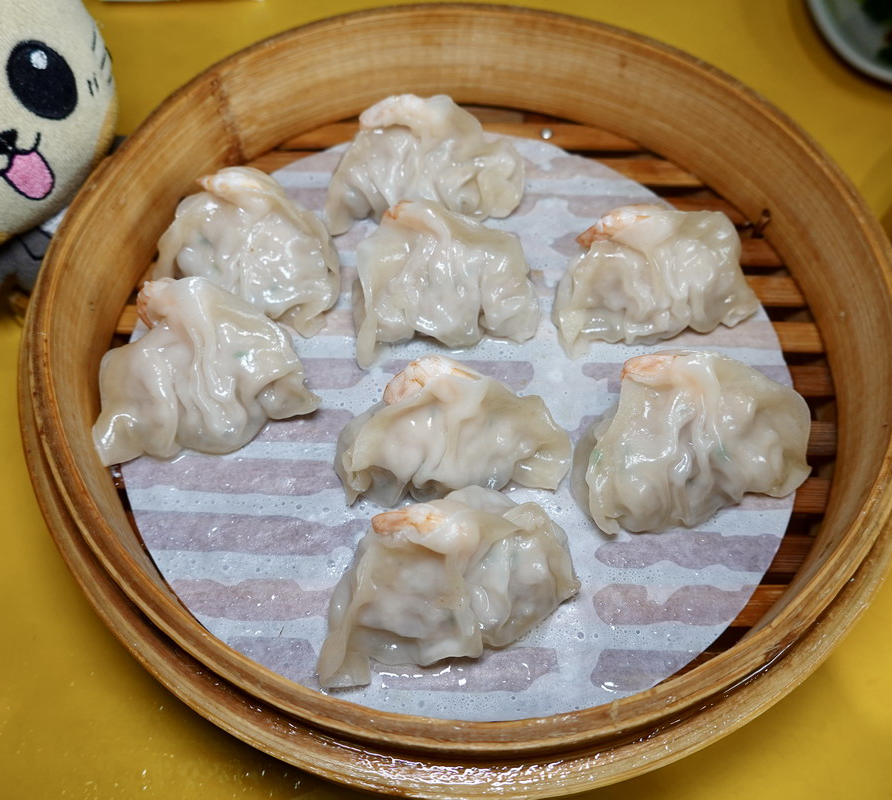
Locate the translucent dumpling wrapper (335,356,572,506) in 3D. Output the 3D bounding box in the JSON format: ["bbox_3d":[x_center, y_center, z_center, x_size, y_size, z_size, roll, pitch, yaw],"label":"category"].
[{"bbox_3d":[0.002,0.009,0.219,0.067,0.037,0.040,-4,62,-3],"label":"translucent dumpling wrapper"}]

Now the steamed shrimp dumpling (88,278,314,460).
[{"bbox_3d":[-0.073,-0.011,0.227,0.065,0.039,0.048,-17,63,-10],"label":"steamed shrimp dumpling"}]

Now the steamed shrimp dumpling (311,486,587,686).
[{"bbox_3d":[-0.001,0.045,0.200,0.074,0.037,0.043,-21,64,-12],"label":"steamed shrimp dumpling"}]

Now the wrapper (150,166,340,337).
[{"bbox_3d":[-0.063,-0.049,0.248,0.058,0.039,0.046,17,63,8],"label":"wrapper"}]

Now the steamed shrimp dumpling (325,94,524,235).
[{"bbox_3d":[-0.007,-0.079,0.265,0.071,0.040,0.038,-10,62,-6],"label":"steamed shrimp dumpling"}]

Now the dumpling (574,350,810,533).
[{"bbox_3d":[0.071,0.008,0.222,0.069,0.034,0.048,-12,62,-7],"label":"dumpling"}]

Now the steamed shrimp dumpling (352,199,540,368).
[{"bbox_3d":[-0.002,-0.038,0.242,0.061,0.041,0.045,-8,62,-5],"label":"steamed shrimp dumpling"}]

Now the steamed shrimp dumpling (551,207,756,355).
[{"bbox_3d":[0.066,-0.041,0.248,0.065,0.035,0.045,-11,62,-7],"label":"steamed shrimp dumpling"}]

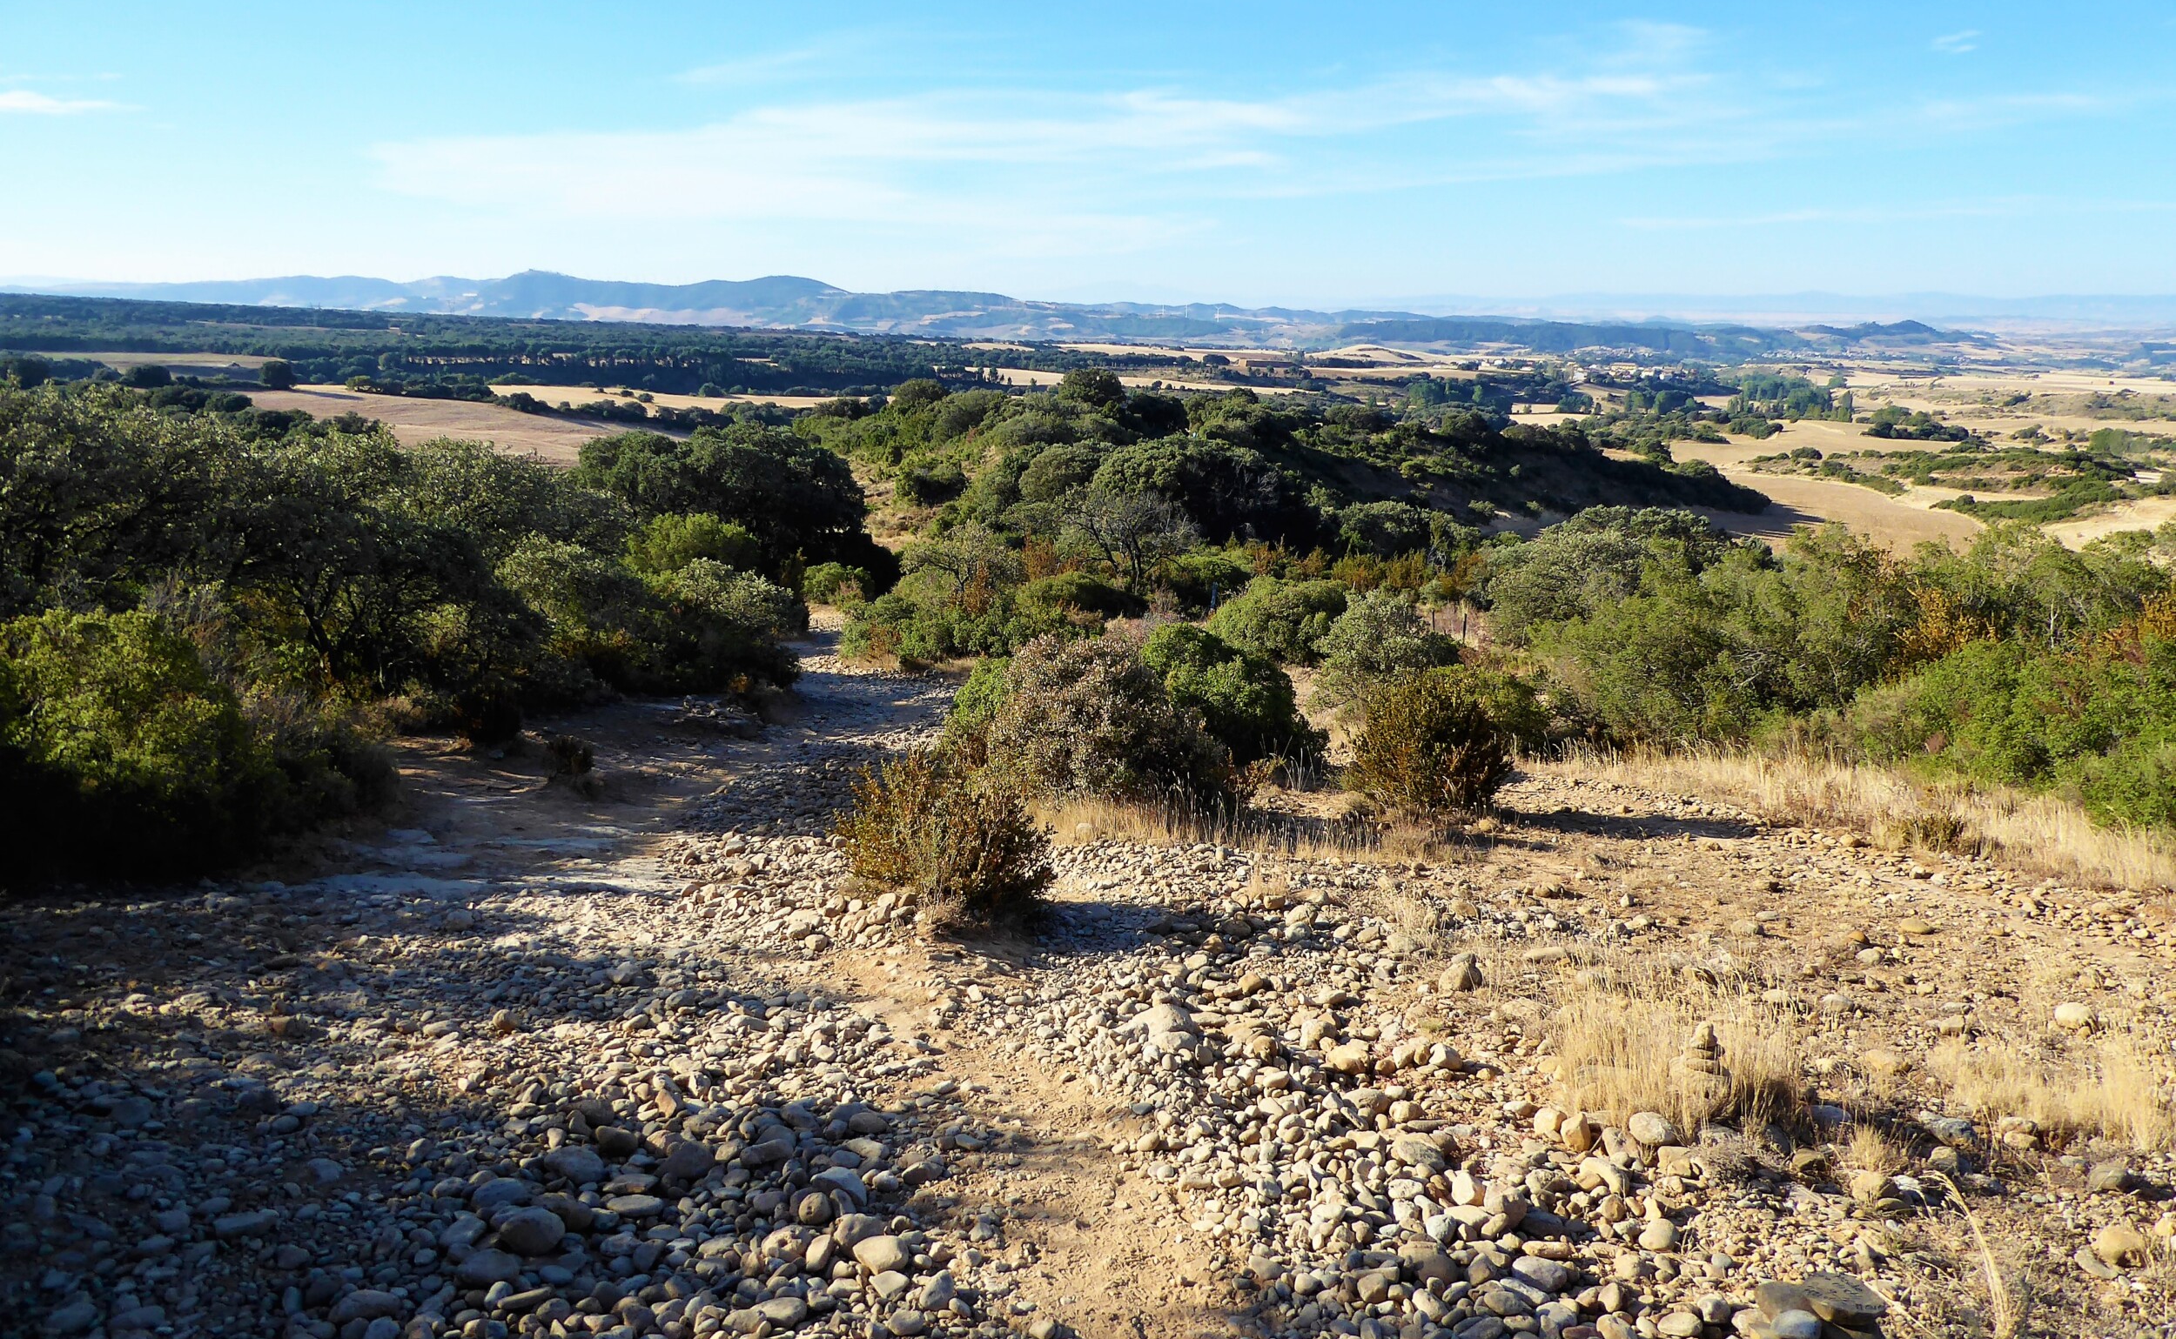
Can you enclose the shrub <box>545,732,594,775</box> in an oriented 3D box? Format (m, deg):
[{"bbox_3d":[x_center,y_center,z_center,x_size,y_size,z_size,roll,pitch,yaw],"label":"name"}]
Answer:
[{"bbox_3d":[-3.365,0.552,10.200,0.320,0.275,0.288,-4,14,-18],"label":"shrub"}]

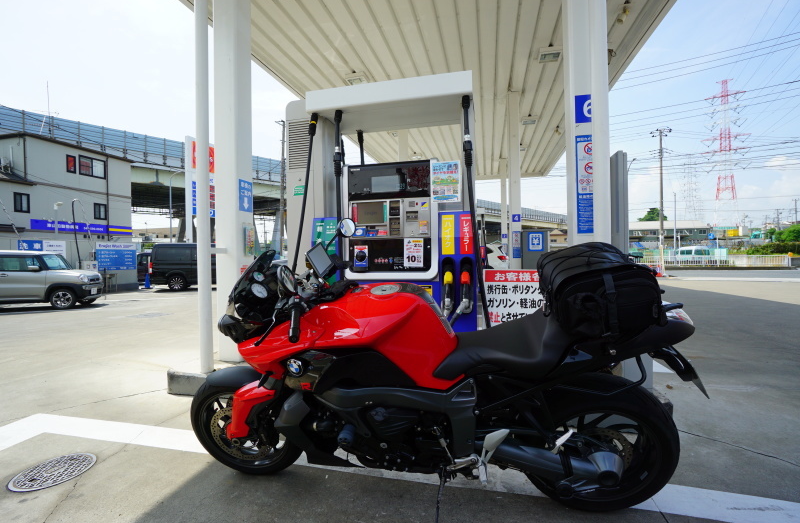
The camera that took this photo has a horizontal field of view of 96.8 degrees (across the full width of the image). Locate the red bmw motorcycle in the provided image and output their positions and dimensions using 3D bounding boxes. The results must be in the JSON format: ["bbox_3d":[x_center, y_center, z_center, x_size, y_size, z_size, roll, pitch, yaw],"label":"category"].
[{"bbox_3d":[0.041,0.446,1.535,2.280,1.280,0.880,-1,6,10],"label":"red bmw motorcycle"}]

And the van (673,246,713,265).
[{"bbox_3d":[33.793,-0.719,41.300,1.700,2.000,4.600,-1,0,12],"label":"van"}]

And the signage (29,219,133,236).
[{"bbox_3d":[-15.070,-1.600,17.100,0.100,0.430,4.300,-1,0,15],"label":"signage"}]

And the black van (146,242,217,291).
[{"bbox_3d":[-8.658,0.180,16.670,4.700,1.970,1.720,-1,0,-16],"label":"black van"}]

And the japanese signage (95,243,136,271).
[{"bbox_3d":[-11.000,-0.175,13.830,0.050,1.100,1.500,-1,0,15],"label":"japanese signage"}]

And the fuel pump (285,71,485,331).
[{"bbox_3d":[-0.128,-0.244,3.083,1.570,2.300,0.600,-1,0,13],"label":"fuel pump"}]

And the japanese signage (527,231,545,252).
[{"bbox_3d":[3.730,-0.533,9.700,0.420,0.530,0.030,-1,0,13],"label":"japanese signage"}]

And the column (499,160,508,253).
[{"bbox_3d":[4.931,-2.035,16.800,0.280,5.600,0.280,-1,0,13],"label":"column"}]

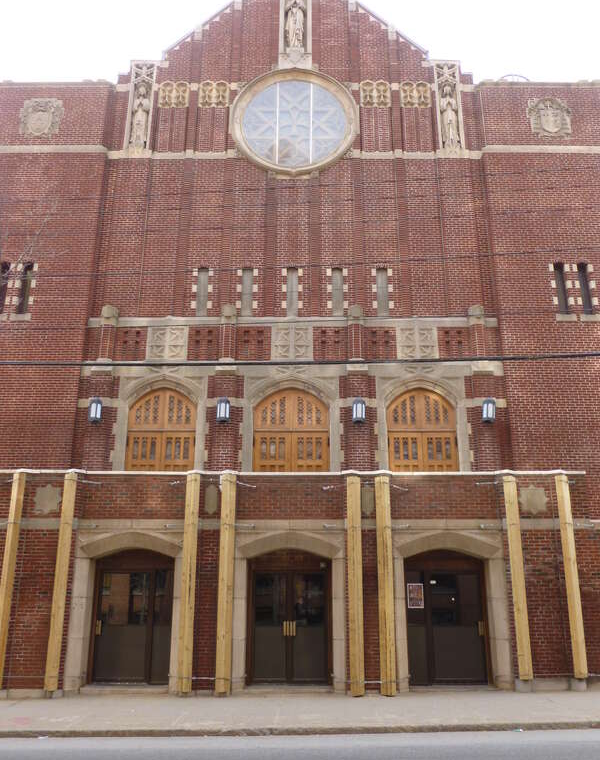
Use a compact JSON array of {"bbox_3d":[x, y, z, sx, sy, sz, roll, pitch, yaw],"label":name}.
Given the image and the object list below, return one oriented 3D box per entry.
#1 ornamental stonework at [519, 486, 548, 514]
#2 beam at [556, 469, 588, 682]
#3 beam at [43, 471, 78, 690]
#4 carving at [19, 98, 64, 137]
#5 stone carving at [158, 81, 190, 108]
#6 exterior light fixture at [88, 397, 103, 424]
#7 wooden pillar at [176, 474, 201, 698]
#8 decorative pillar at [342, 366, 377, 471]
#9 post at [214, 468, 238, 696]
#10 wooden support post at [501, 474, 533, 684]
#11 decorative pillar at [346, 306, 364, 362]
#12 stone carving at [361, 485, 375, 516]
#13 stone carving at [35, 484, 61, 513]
[{"bbox_3d":[4.658,2.402,12.940,0.579,0.593,0.070,0,-18,0],"label":"ornamental stonework"},{"bbox_3d":[5.199,3.719,12.436,0.220,3.731,0.200,0,-17,0],"label":"beam"},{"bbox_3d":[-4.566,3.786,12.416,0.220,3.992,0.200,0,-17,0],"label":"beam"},{"bbox_3d":[-7.297,-7.399,18.413,1.156,1.333,0.180,0,-18,0],"label":"carving"},{"bbox_3d":[-3.669,-8.325,18.994,0.900,0.983,0.180,0,-18,0],"label":"stone carving"},{"bbox_3d":[-4.924,0.759,15.593,0.310,0.661,0.300,0,-17,0],"label":"exterior light fixture"},{"bbox_3d":[-2.134,3.803,12.410,0.220,3.988,0.200,0,-17,0],"label":"wooden pillar"},{"bbox_3d":[1.456,1.126,15.793,0.840,2.988,0.400,0,-17,0],"label":"decorative pillar"},{"bbox_3d":[-1.392,3.802,12.401,0.250,3.975,0.240,0,-18,0],"label":"post"},{"bbox_3d":[4.235,3.757,12.539,0.230,3.821,0.220,0,-17,0],"label":"wooden support post"},{"bbox_3d":[1.413,-1.118,16.418,0.401,1.523,0.420,0,-18,0],"label":"decorative pillar"},{"bbox_3d":[1.362,2.421,13.045,0.271,0.637,0.080,0,-17,0],"label":"stone carving"},{"bbox_3d":[-5.096,2.434,13.137,0.577,0.631,0.080,0,-17,0],"label":"stone carving"}]

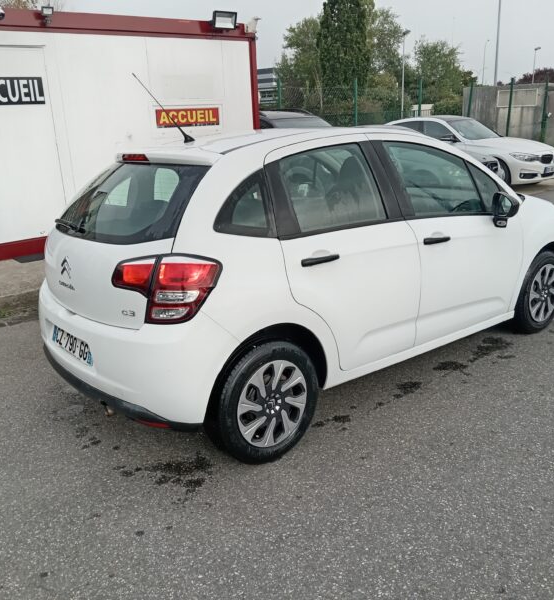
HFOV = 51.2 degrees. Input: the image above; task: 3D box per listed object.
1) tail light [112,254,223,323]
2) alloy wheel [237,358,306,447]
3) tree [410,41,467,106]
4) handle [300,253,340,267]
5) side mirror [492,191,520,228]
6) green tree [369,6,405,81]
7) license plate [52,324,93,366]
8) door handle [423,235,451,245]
[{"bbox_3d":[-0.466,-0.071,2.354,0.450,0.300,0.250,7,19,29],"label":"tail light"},{"bbox_3d":[-0.053,0.467,2.715,0.415,0.415,0.170,-15,21,-36],"label":"alloy wheel"},{"bbox_3d":[9.474,-12.393,34.684,3.480,6.080,3.480,-3,17,0],"label":"tree"},{"bbox_3d":[0.201,-0.182,2.611,0.235,0.044,0.048,-15,21,-36],"label":"handle"},{"bbox_3d":[1.347,-0.531,3.396,0.140,0.210,0.200,-15,21,-36],"label":"side mirror"},{"bbox_3d":[6.774,-14.125,36.901,3.510,8.380,3.510,-3,17,0],"label":"green tree"},{"bbox_3d":[-1.011,0.211,2.829,0.015,0.110,0.520,-15,21,-36],"label":"license plate"},{"bbox_3d":[0.874,-0.325,3.131,0.235,0.044,0.048,-15,21,-36],"label":"door handle"}]

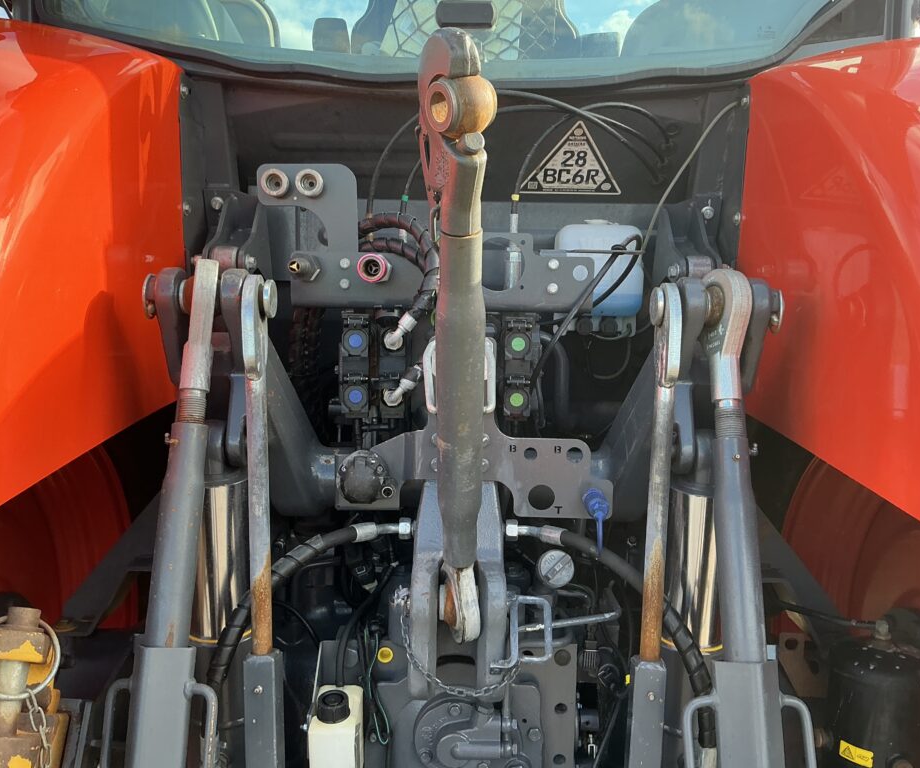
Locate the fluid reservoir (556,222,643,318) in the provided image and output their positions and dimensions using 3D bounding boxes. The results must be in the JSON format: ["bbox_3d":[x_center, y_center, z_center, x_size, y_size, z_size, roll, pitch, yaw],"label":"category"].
[{"bbox_3d":[0.221,-0.183,1.310,0.130,0.142,0.100,1,8,0],"label":"fluid reservoir"}]

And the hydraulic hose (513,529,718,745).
[{"bbox_3d":[0.212,0.343,1.130,0.260,0.285,0.120,1,8,0],"label":"hydraulic hose"}]

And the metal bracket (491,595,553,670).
[{"bbox_3d":[0.079,0.309,1.030,0.072,0.082,0.045,1,8,0],"label":"metal bracket"}]

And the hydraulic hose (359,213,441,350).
[{"bbox_3d":[-0.089,-0.151,1.220,0.112,0.195,0.130,1,8,0],"label":"hydraulic hose"}]

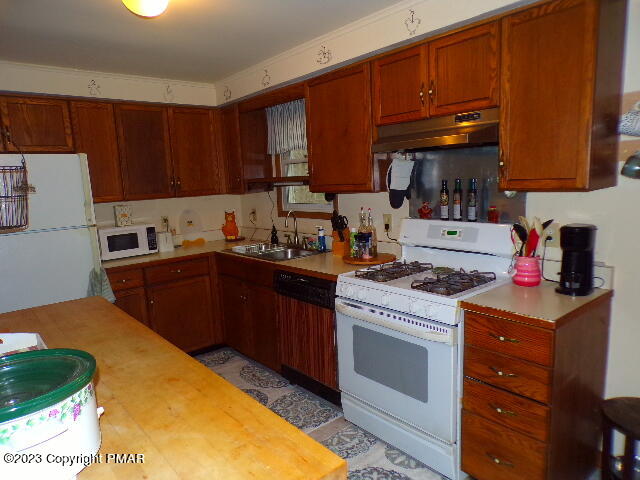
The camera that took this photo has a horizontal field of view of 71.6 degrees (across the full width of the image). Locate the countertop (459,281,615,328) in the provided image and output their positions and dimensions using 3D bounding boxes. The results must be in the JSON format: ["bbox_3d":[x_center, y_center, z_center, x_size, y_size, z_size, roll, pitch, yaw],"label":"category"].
[{"bbox_3d":[0.965,0.261,1.955,0.636,0.036,0.392,-9,10,-40],"label":"countertop"}]

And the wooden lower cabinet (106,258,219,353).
[{"bbox_3d":[-1.318,0.582,3.590,0.880,0.870,0.630,-9,10,-40],"label":"wooden lower cabinet"}]

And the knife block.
[{"bbox_3d":[0.156,0.013,3.194,0.105,0.185,0.135,2,9,29],"label":"knife block"}]

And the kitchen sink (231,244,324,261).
[{"bbox_3d":[-0.324,0.168,3.443,0.520,0.180,0.800,-9,10,-40],"label":"kitchen sink"}]

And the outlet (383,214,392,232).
[{"bbox_3d":[0.450,-0.110,2.974,0.012,0.118,0.072,-9,10,-40],"label":"outlet"}]

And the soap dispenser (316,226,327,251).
[{"bbox_3d":[0.008,-0.005,3.300,0.075,0.192,0.055,-2,8,0],"label":"soap dispenser"}]

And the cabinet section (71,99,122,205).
[{"bbox_3d":[-1.759,-0.663,3.441,0.302,0.750,0.332,-9,10,-39],"label":"cabinet section"}]

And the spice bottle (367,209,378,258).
[{"bbox_3d":[0.337,-0.049,2.898,0.076,0.312,0.076,-2,8,0],"label":"spice bottle"}]

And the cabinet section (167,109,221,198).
[{"bbox_3d":[-1.172,-0.760,3.928,0.410,0.750,0.332,-9,10,-39],"label":"cabinet section"}]

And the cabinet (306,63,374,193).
[{"bbox_3d":[0.226,-0.687,2.878,0.335,0.735,0.594,-9,10,-40],"label":"cabinet"}]

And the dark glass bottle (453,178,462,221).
[{"bbox_3d":[0.776,-0.227,2.505,0.051,0.236,0.051,-9,10,-40],"label":"dark glass bottle"}]

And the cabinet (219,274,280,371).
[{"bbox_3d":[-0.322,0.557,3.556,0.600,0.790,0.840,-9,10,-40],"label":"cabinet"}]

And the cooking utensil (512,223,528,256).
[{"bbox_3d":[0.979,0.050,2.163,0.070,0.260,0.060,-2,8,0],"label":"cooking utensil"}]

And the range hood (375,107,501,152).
[{"bbox_3d":[0.632,-0.561,2.345,0.450,0.155,0.755,-9,10,-40],"label":"range hood"}]

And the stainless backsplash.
[{"bbox_3d":[0.806,-0.308,2.527,0.012,0.430,0.750,-9,10,-40],"label":"stainless backsplash"}]

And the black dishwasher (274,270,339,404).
[{"bbox_3d":[0.137,0.616,2.998,0.600,0.860,0.600,-9,10,-40],"label":"black dishwasher"}]

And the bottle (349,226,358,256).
[{"bbox_3d":[0.229,0.014,2.860,0.053,0.203,0.053,-2,8,0],"label":"bottle"}]

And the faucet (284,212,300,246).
[{"bbox_3d":[-0.224,-0.086,3.516,0.150,0.295,0.055,-9,10,-40],"label":"faucet"}]

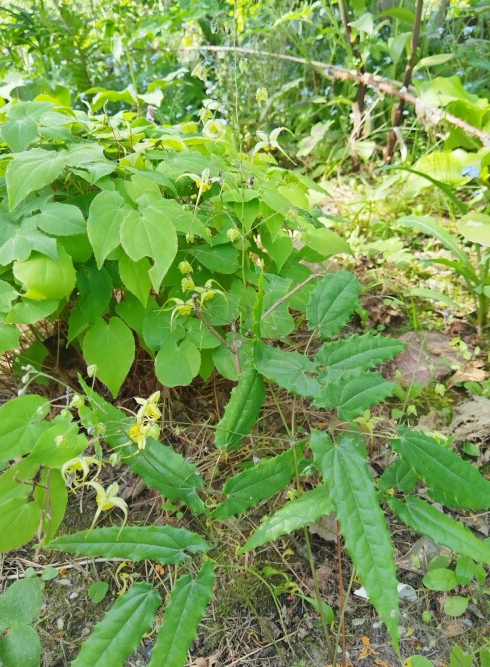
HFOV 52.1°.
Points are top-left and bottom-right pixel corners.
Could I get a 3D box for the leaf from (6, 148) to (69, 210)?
[{"bbox_3d":[-0.263,-0.186,0.610,0.067,0.022,0.089,35,83,23],"label":"leaf"}]

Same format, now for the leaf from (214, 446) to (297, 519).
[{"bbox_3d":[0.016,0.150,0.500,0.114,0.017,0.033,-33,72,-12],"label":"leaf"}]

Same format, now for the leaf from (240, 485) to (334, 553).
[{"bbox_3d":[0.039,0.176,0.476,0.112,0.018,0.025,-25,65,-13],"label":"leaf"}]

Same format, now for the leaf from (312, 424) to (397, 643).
[{"bbox_3d":[0.089,0.153,0.385,0.045,0.153,0.022,-13,-11,-8],"label":"leaf"}]

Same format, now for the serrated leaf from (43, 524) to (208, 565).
[{"bbox_3d":[-0.102,0.186,0.440,0.135,0.016,0.035,4,28,-4],"label":"serrated leaf"}]

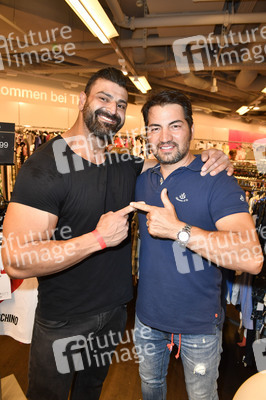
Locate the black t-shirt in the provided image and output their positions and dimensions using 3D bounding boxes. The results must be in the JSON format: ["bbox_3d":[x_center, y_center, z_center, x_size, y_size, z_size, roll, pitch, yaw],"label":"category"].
[{"bbox_3d":[-0.215,0.090,1.170,0.540,0.660,0.310,-2,4,-33],"label":"black t-shirt"}]

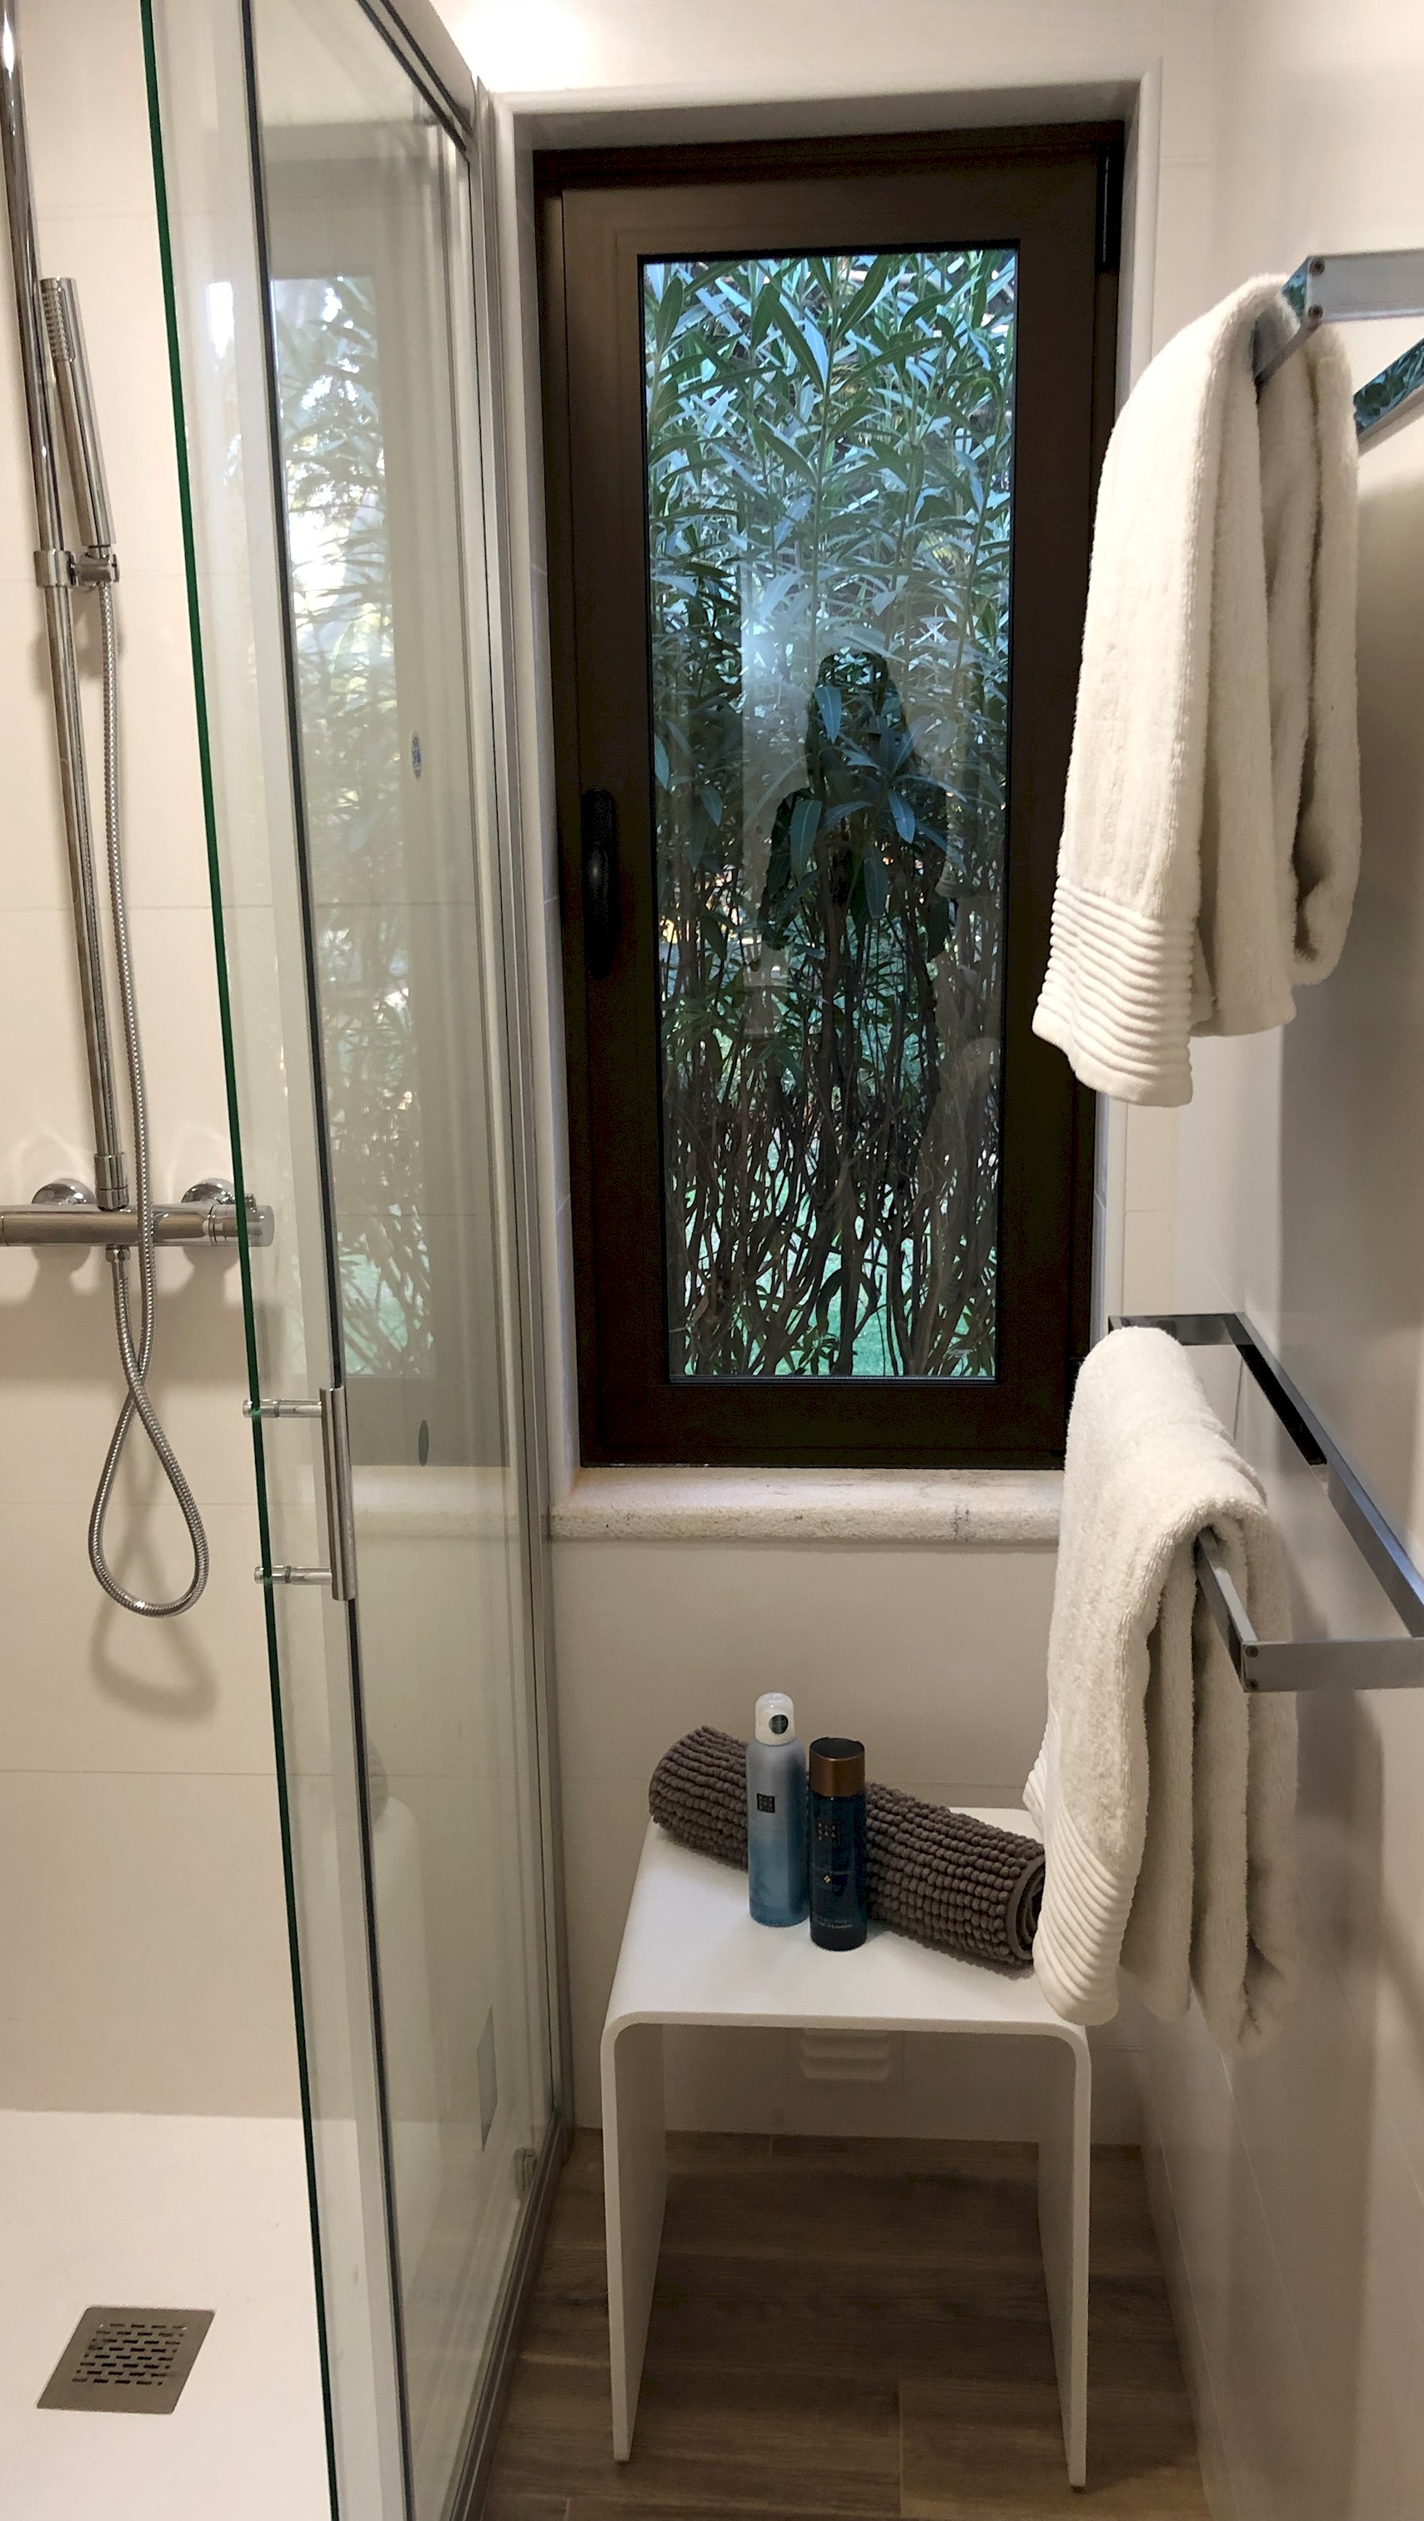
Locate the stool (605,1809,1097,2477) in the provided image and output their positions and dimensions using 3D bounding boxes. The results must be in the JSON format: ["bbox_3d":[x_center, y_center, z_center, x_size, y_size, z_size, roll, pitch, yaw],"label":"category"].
[{"bbox_3d":[0.126,0.785,1.866,0.402,0.438,0.350,0,13,5],"label":"stool"}]

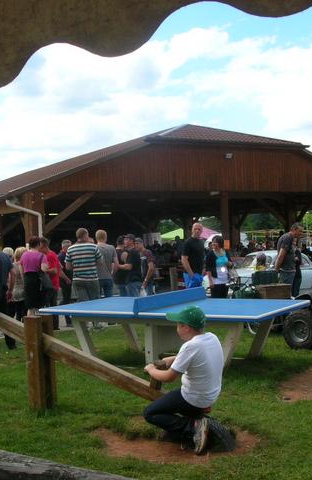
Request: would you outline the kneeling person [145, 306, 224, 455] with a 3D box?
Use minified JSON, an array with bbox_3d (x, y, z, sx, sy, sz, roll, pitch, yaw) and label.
[{"bbox_3d":[0.215,1.045,4.900,0.620,1.060,0.430,-2,0,31],"label":"kneeling person"}]

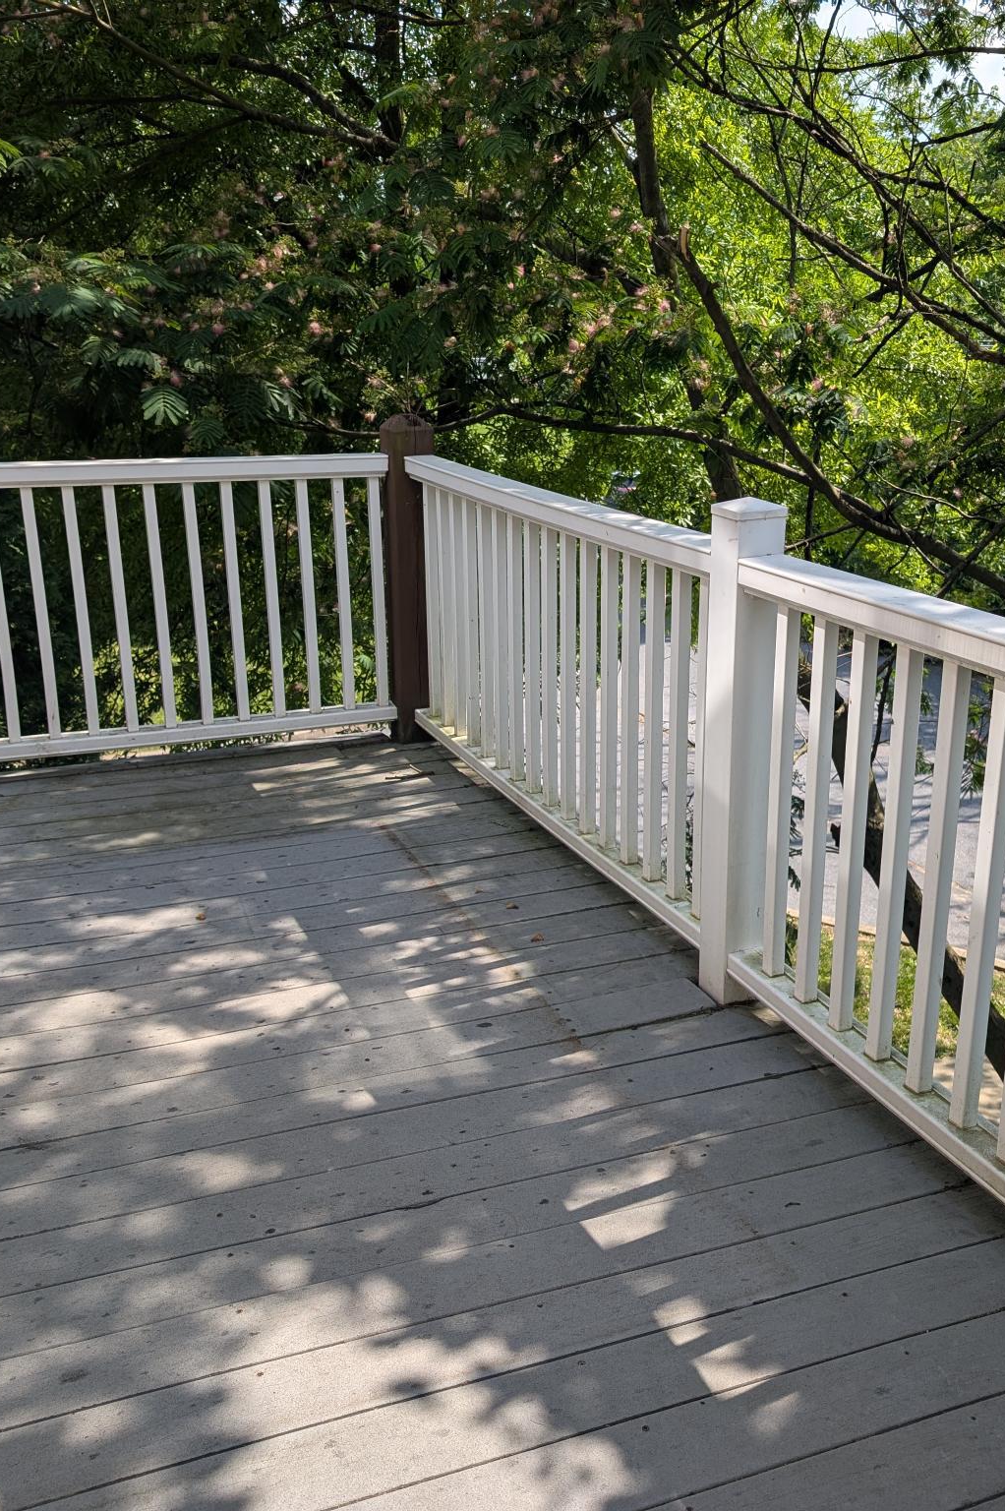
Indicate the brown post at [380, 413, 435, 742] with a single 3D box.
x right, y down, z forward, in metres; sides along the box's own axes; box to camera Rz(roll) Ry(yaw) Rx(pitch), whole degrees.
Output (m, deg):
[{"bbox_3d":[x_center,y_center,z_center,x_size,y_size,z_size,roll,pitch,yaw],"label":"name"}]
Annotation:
[{"bbox_3d":[-0.311,-0.582,4.684,0.136,1.095,0.136,-7,19,-20],"label":"brown post"}]

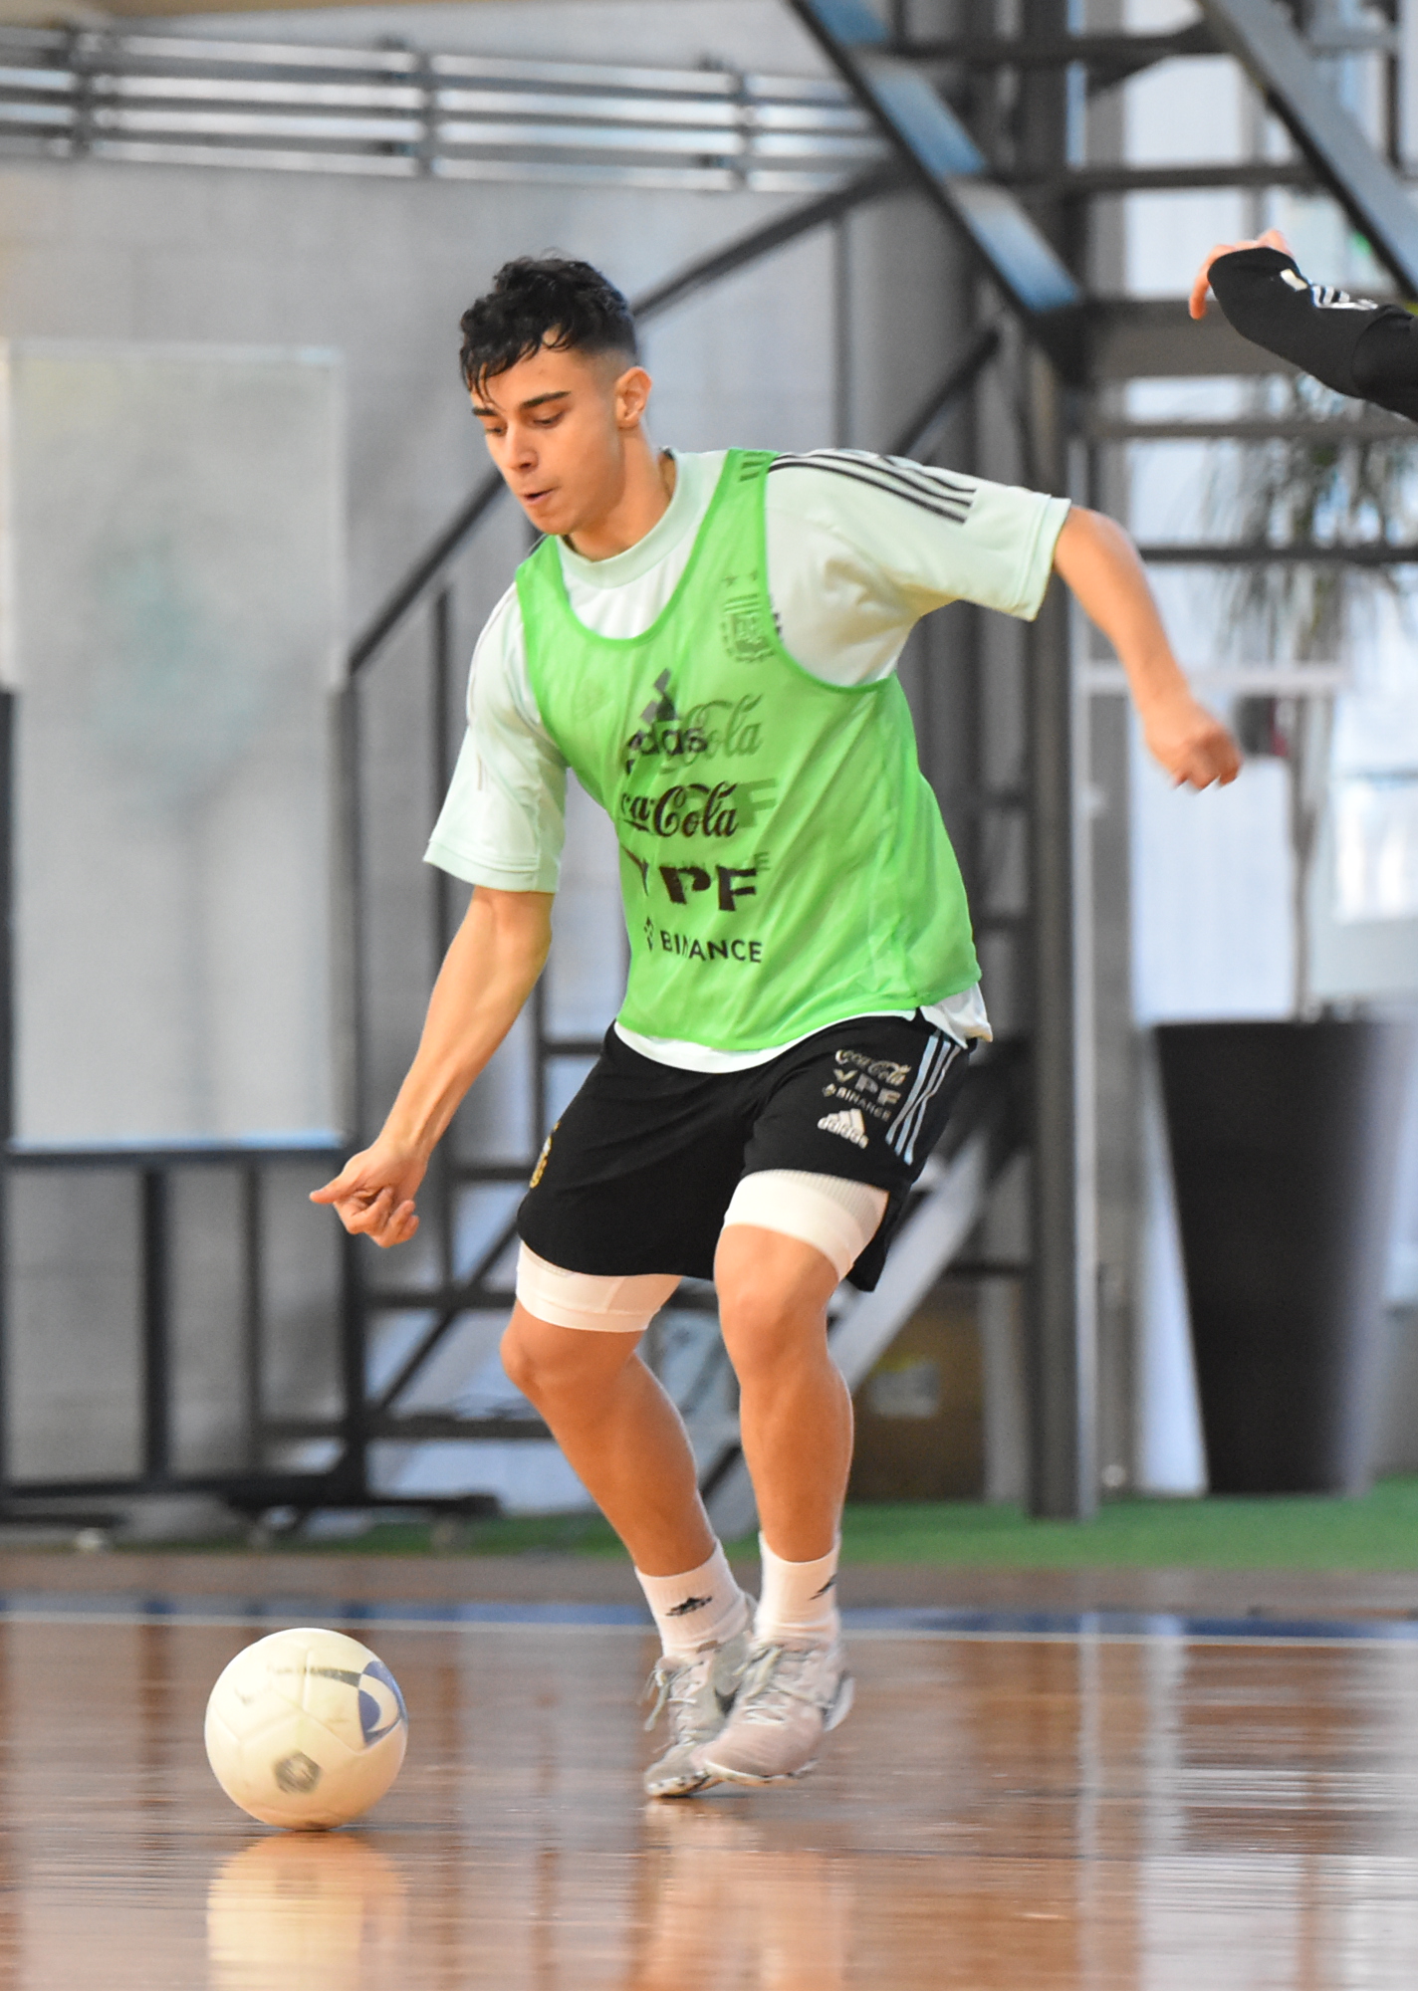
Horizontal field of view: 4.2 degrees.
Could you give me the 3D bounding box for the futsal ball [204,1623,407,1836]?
[{"bbox_3d":[-0.399,0.728,19.050,0.201,0.201,0.201,0,0,0],"label":"futsal ball"}]

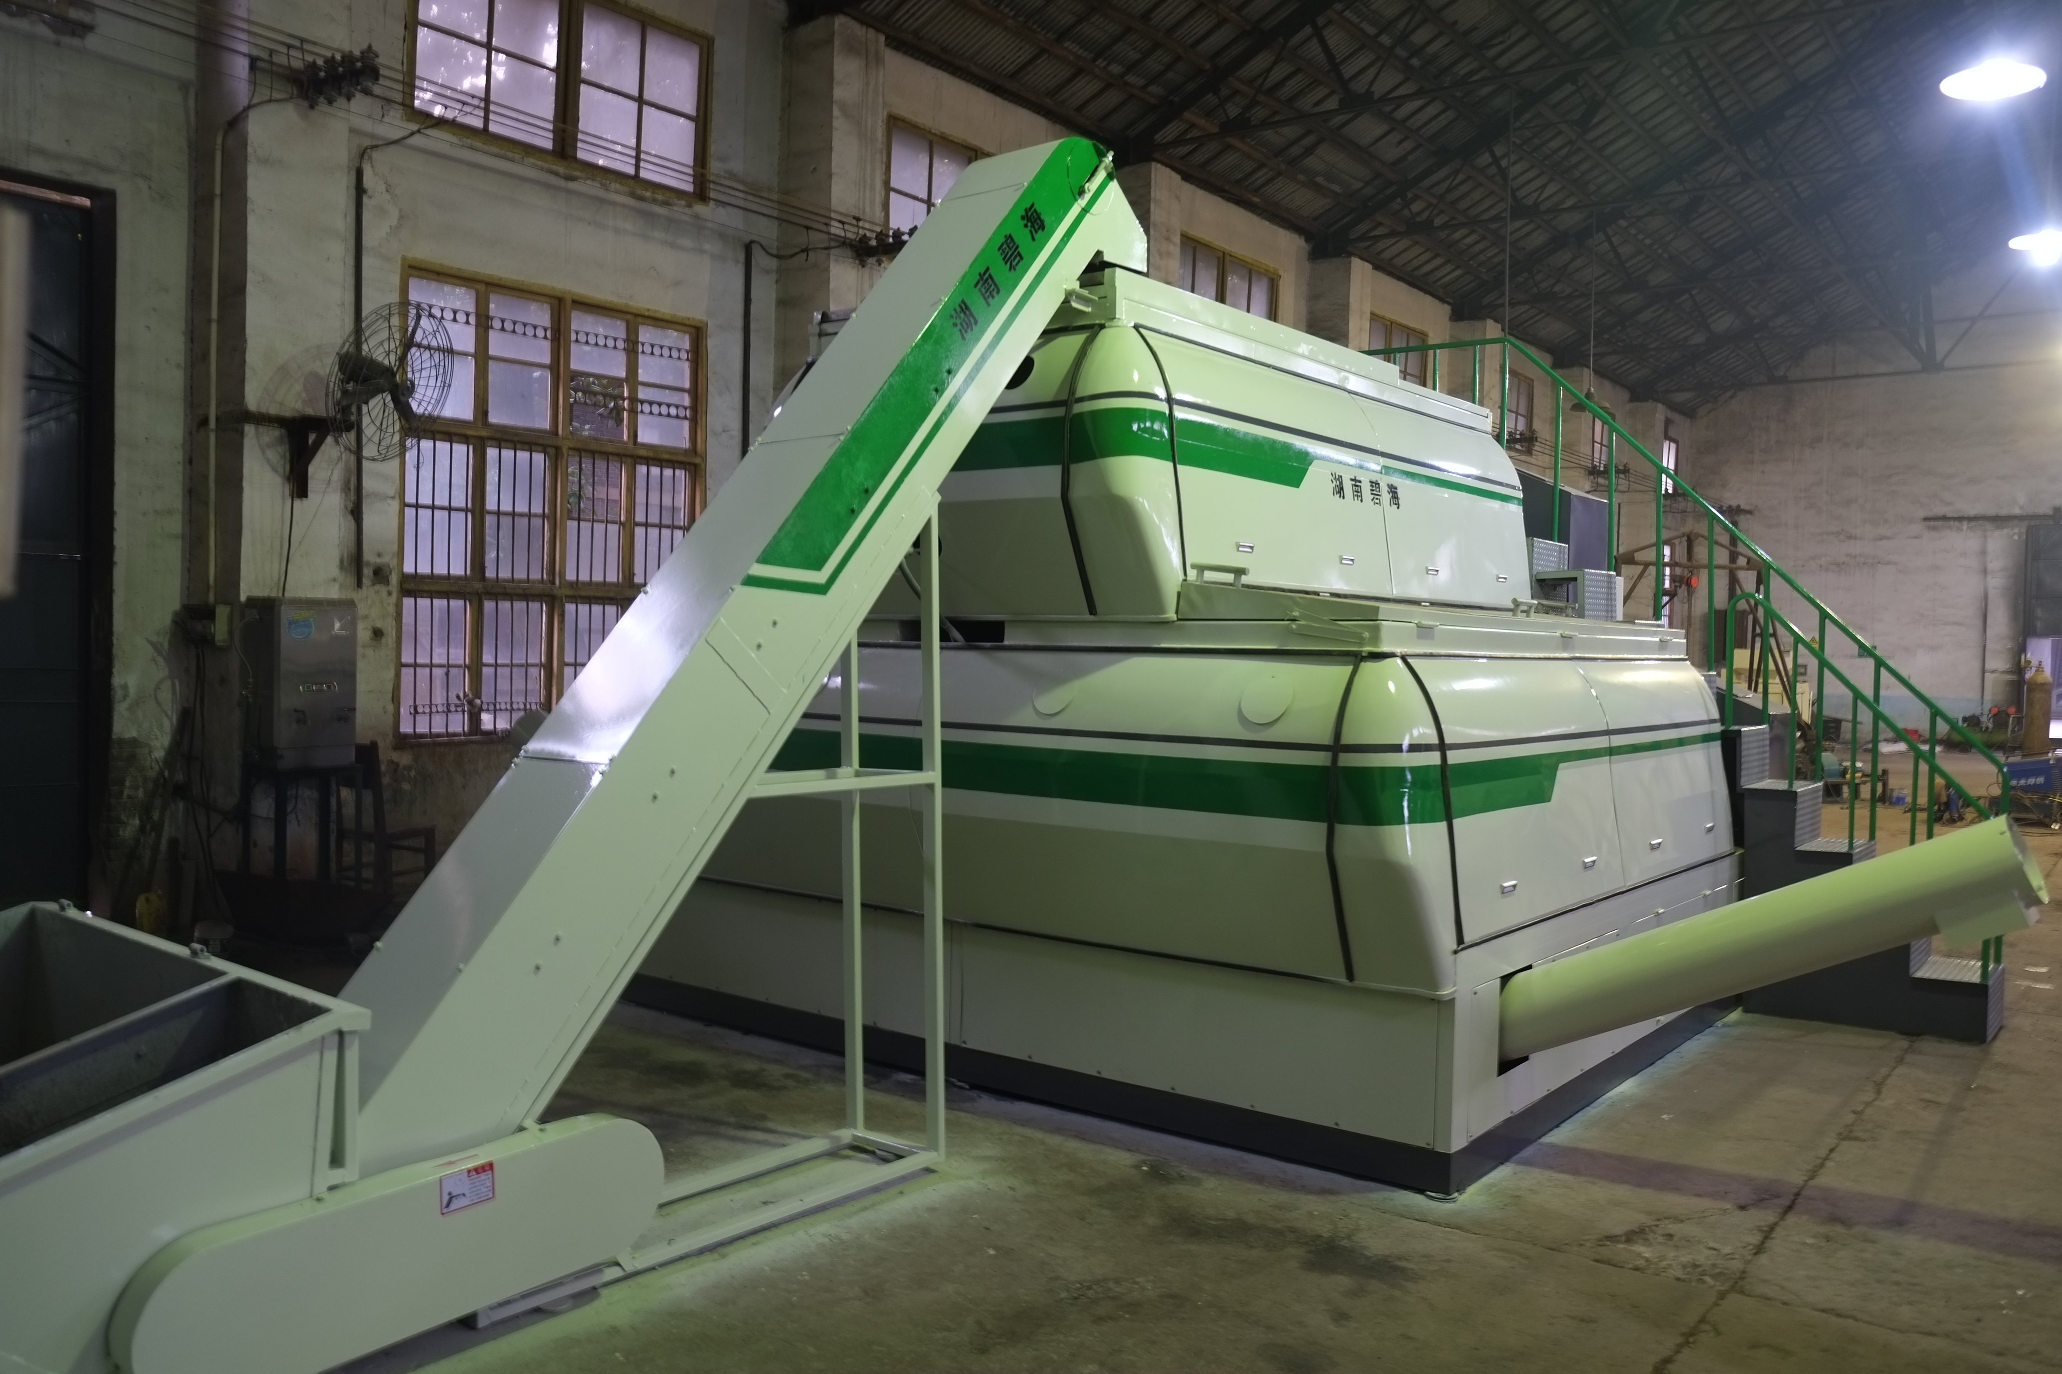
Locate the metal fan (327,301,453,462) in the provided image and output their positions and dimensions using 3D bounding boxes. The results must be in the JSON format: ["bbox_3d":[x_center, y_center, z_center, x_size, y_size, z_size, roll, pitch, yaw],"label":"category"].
[{"bbox_3d":[-3.116,-1.476,7.396,0.380,0.770,0.770,19,7,16],"label":"metal fan"}]

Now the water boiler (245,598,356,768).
[{"bbox_3d":[-3.504,-0.021,7.420,0.330,0.792,0.388,2,2,38],"label":"water boiler"}]

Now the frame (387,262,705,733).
[{"bbox_3d":[-2.804,-1.019,9.263,0.120,2.646,2.104,2,2,38],"label":"frame"}]

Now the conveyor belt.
[{"bbox_3d":[-0.673,-0.158,3.886,0.334,2.939,2.868,2,2,38],"label":"conveyor belt"}]

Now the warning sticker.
[{"bbox_3d":[-1.087,0.968,2.986,0.005,0.070,0.112,2,2,38],"label":"warning sticker"}]

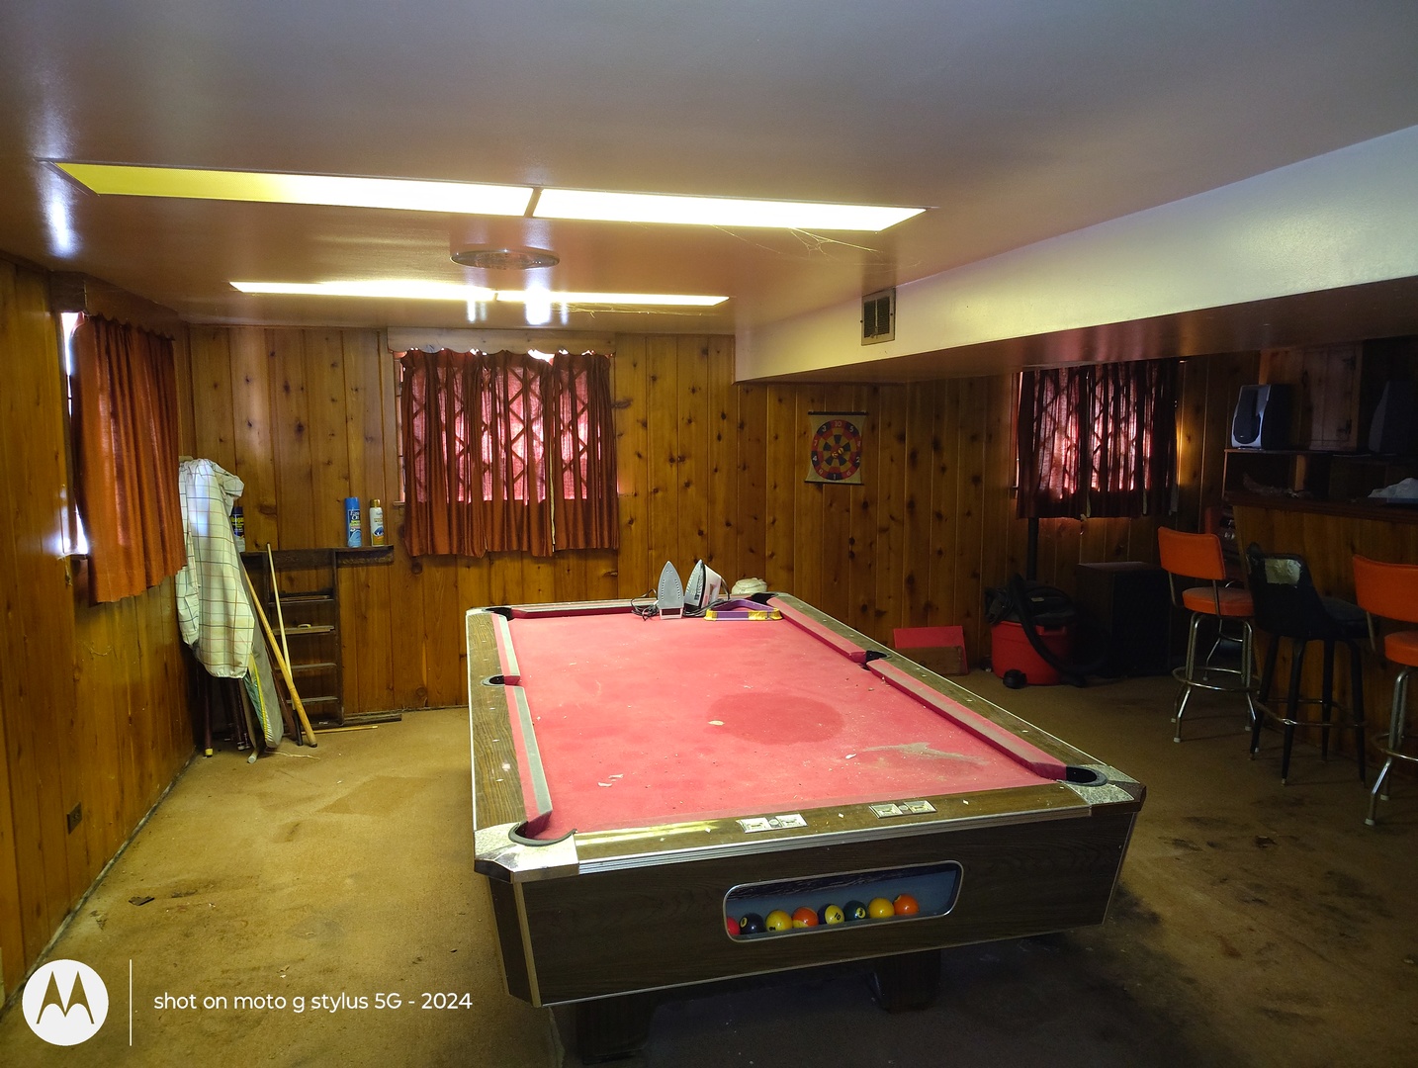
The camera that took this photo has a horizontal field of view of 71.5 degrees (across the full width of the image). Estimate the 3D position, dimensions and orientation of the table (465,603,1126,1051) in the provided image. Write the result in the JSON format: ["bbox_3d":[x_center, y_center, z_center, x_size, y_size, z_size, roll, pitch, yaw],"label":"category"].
[{"bbox_3d":[-0.031,0.842,3.268,1.474,0.795,2.628,-2,7,-14],"label":"table"}]

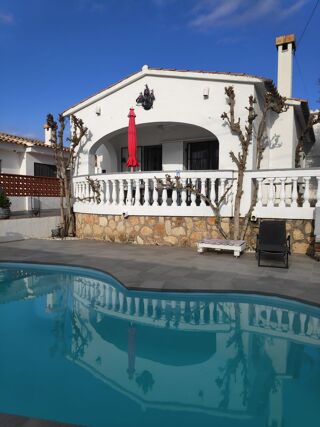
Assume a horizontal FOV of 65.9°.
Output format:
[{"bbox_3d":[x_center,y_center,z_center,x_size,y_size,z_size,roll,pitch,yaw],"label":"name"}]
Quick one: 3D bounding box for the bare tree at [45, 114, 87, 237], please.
[{"bbox_3d":[-2.989,-1.185,7.820,1.250,3.766,1.100,0,2,0],"label":"bare tree"}]

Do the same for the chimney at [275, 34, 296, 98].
[{"bbox_3d":[4.306,-4.877,8.411,0.570,2.101,0.540,1,3,24],"label":"chimney"}]

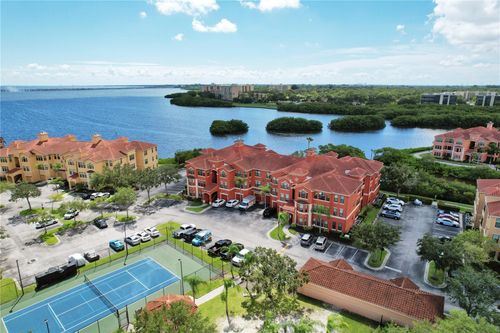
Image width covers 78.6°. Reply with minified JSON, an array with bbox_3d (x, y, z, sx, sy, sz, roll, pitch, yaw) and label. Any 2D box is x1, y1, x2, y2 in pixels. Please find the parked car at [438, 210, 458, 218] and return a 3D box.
[{"bbox_3d":[53.511,12.944,82.416,4.700,1.520,1.850,9,17,31],"label":"parked car"}]

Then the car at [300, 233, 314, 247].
[{"bbox_3d":[12.542,16.238,67.198,1.900,1.680,4.500,8,17,29],"label":"car"}]

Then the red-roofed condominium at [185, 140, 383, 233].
[{"bbox_3d":[10.250,1.330,96.330,53.000,15.500,37.000,9,17,30],"label":"red-roofed condominium"}]

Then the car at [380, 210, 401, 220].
[{"bbox_3d":[37.860,13.082,81.974,4.600,1.480,1.850,9,17,31],"label":"car"}]

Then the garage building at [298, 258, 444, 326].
[{"bbox_3d":[18.140,19.410,47.890,20.800,4.550,7.200,9,17,30],"label":"garage building"}]

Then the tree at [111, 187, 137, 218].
[{"bbox_3d":[-32.928,9.689,80.882,6.800,8.600,6.400,0,15,0],"label":"tree"}]

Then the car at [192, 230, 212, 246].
[{"bbox_3d":[-10.539,16.042,67.761,1.900,1.750,4.600,14,20,42],"label":"car"}]

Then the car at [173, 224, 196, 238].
[{"bbox_3d":[-15.192,15.122,71.049,2.000,1.850,5.600,14,20,42],"label":"car"}]

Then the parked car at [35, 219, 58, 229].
[{"bbox_3d":[-49.523,14.038,74.587,4.800,1.500,1.850,-14,20,-43],"label":"parked car"}]

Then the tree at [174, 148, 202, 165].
[{"bbox_3d":[-26.660,-4.921,137.963,12.290,7.240,10.450,0,15,0],"label":"tree"}]

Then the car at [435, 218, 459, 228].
[{"bbox_3d":[49.029,13.970,75.597,4.750,1.450,1.830,8,17,29],"label":"car"}]

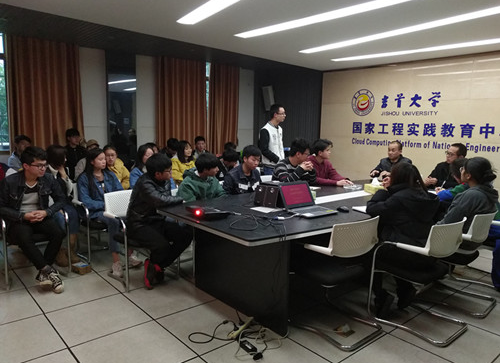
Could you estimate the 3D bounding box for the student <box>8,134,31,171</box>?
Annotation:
[{"bbox_3d":[-2.600,0.116,4.580,0.750,1.297,0.500,8,10,43],"label":"student"}]

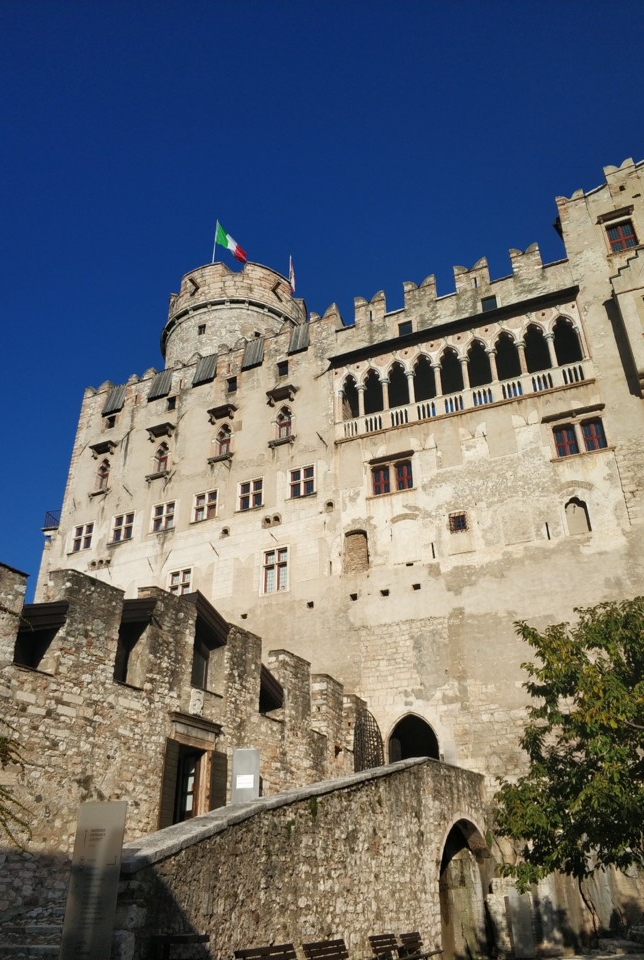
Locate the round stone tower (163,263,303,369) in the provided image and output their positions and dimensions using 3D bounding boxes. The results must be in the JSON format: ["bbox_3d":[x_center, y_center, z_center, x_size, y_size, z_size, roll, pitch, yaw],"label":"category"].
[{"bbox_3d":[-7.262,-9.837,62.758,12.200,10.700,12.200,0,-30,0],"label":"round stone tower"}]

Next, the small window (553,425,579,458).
[{"bbox_3d":[10.394,-1.602,31.791,0.820,1.501,0.300,-13,-33,20],"label":"small window"}]

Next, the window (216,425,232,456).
[{"bbox_3d":[-4.917,-2.033,38.027,0.899,1.956,0.250,-14,-33,22],"label":"window"}]

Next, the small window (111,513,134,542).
[{"bbox_3d":[-10.576,2.590,40.183,1.214,1.543,0.250,-13,-32,21],"label":"small window"}]

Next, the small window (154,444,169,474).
[{"bbox_3d":[-8.338,-1.178,39.458,0.924,1.971,0.250,-14,-33,22],"label":"small window"}]

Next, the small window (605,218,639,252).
[{"bbox_3d":[14.150,-11.458,35.278,1.120,1.755,0.250,-13,-32,21],"label":"small window"}]

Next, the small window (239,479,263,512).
[{"bbox_3d":[-3.514,0.764,37.740,1.330,1.512,0.300,-14,-33,22],"label":"small window"}]

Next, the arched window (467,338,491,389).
[{"bbox_3d":[7.492,-5.509,35.555,1.150,2.750,0.350,-13,-33,20],"label":"arched window"}]

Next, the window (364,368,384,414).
[{"bbox_3d":[2.601,-4.413,37.325,0.997,2.754,0.300,-13,-32,21],"label":"window"}]

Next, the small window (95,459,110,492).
[{"bbox_3d":[-12.421,-0.260,42.770,0.802,2.108,0.250,-13,-32,21],"label":"small window"}]

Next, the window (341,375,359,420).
[{"bbox_3d":[1.393,-3.985,35.674,0.830,2.496,0.300,-13,-32,20],"label":"window"}]

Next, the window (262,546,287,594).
[{"bbox_3d":[-2.001,4.009,32.931,1.260,2.096,0.250,-14,-33,22],"label":"window"}]

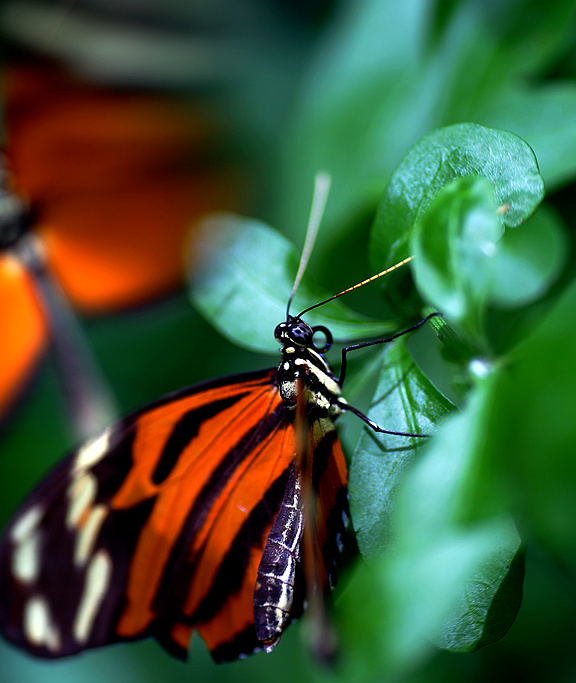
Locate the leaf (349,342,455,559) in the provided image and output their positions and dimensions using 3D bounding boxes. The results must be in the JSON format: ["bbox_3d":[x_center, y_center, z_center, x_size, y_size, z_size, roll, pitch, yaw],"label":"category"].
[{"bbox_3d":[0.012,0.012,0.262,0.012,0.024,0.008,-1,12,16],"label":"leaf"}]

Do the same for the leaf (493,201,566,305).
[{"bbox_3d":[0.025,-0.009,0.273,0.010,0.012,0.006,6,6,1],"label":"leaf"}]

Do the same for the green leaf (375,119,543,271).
[{"bbox_3d":[0.017,-0.015,0.264,0.017,0.015,0.009,5,12,-5],"label":"green leaf"}]

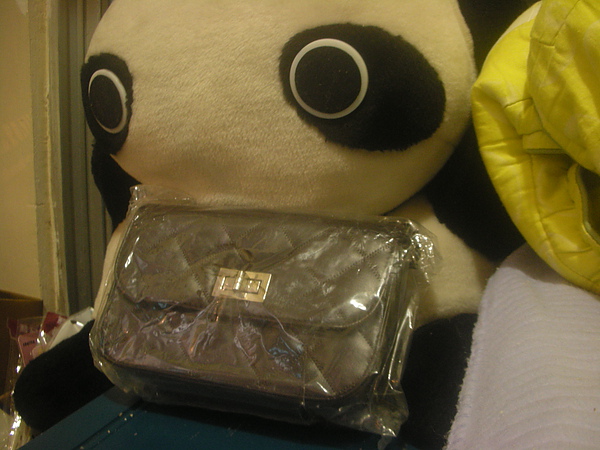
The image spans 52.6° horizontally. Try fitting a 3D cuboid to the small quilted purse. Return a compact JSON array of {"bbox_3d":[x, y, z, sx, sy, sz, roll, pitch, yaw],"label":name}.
[{"bbox_3d":[-0.031,0.061,0.460,0.220,0.138,0.068,2,-24,21],"label":"small quilted purse"}]

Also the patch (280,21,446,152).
[{"bbox_3d":[0.059,-0.112,0.505,0.150,0.100,0.040,1,14,-29],"label":"patch"}]

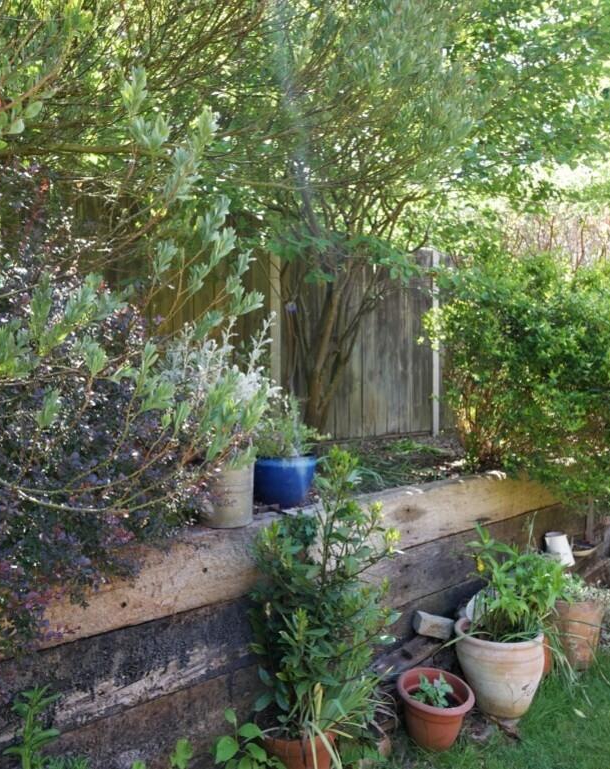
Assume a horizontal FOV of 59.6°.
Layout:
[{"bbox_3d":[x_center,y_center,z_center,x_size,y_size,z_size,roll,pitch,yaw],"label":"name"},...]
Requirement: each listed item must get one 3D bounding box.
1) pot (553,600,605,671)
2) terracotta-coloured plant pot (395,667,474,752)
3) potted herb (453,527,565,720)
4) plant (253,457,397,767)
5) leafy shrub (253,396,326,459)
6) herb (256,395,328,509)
[{"bbox_3d":[1.430,1.290,2.780,0.245,0.350,0.245,0,0,27],"label":"pot"},{"bbox_3d":[0.523,1.342,2.161,0.300,0.225,0.300,7,4,17],"label":"terracotta-coloured plant pot"},{"bbox_3d":[0.920,1.055,2.420,0.460,0.810,0.440,0,0,21],"label":"potted herb"},{"bbox_3d":[0.063,0.743,1.800,0.490,1.054,0.440,0,0,2],"label":"plant"},{"bbox_3d":[-0.066,0.185,2.260,0.300,0.270,0.280,0,0,-2],"label":"leafy shrub"},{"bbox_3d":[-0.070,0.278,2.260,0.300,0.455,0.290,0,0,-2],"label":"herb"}]

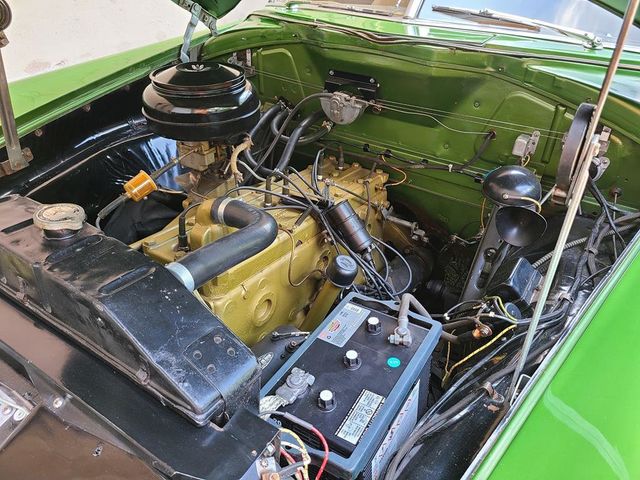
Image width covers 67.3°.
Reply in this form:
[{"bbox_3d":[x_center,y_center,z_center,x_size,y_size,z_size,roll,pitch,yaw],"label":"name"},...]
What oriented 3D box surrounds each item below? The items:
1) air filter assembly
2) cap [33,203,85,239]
[{"bbox_3d":[-0.239,-0.291,0.970,0.237,0.114,0.237,0,33,0],"label":"air filter assembly"},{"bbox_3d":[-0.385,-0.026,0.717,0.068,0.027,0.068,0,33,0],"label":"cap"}]

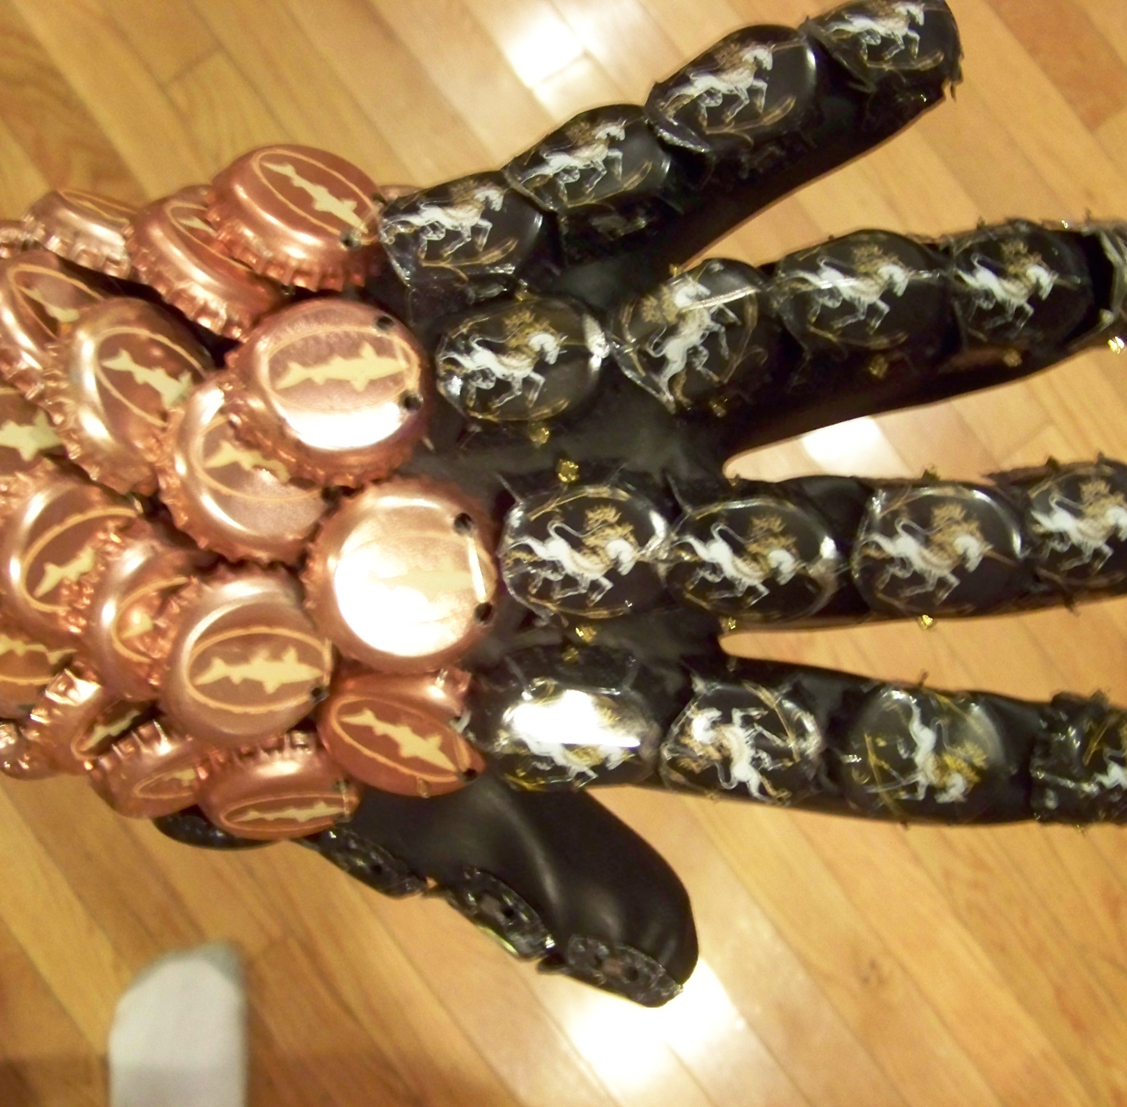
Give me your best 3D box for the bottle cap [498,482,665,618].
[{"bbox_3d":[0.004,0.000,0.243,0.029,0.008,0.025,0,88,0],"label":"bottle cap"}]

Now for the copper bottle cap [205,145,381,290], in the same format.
[{"bbox_3d":[-0.038,-0.051,0.230,0.030,0.007,0.030,15,42,-14],"label":"copper bottle cap"}]

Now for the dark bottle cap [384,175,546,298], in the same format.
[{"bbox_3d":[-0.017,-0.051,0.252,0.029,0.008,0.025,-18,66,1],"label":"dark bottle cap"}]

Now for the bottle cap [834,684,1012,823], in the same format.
[{"bbox_3d":[0.059,0.033,0.250,0.029,0.008,0.025,3,97,-2],"label":"bottle cap"}]

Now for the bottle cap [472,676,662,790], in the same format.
[{"bbox_3d":[0.001,0.029,0.244,0.029,0.008,0.026,2,110,-4],"label":"bottle cap"}]

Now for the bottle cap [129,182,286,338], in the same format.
[{"bbox_3d":[-0.049,-0.043,0.226,0.030,0.030,0.007,28,121,-19],"label":"bottle cap"}]

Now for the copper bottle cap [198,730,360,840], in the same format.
[{"bbox_3d":[-0.046,0.040,0.256,0.030,0.030,0.007,-11,59,-7],"label":"copper bottle cap"}]

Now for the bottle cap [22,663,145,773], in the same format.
[{"bbox_3d":[-0.078,0.029,0.261,0.006,0.031,0.031,40,78,23],"label":"bottle cap"}]

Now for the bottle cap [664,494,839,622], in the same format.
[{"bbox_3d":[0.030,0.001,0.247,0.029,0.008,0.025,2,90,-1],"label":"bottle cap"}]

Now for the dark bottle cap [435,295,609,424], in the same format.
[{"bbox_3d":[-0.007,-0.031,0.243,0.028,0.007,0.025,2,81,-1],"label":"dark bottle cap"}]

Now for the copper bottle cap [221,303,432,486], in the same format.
[{"bbox_3d":[-0.034,-0.025,0.231,0.031,0.006,0.031,2,71,-22],"label":"copper bottle cap"}]

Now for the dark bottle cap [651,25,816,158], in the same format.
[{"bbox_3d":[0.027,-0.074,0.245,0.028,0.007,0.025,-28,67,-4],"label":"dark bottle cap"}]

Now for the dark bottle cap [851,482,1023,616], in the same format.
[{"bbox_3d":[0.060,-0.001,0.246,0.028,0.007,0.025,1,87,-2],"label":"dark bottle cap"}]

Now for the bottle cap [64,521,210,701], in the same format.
[{"bbox_3d":[-0.068,0.011,0.253,0.007,0.030,0.030,0,90,37],"label":"bottle cap"}]

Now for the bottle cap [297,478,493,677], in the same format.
[{"bbox_3d":[-0.024,0.003,0.236,0.031,0.006,0.031,-1,95,-16],"label":"bottle cap"}]

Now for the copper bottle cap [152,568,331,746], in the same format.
[{"bbox_3d":[-0.049,0.017,0.239,0.030,0.007,0.030,-10,109,-31],"label":"copper bottle cap"}]

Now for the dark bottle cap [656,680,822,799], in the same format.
[{"bbox_3d":[0.029,0.030,0.249,0.028,0.008,0.025,3,100,-1],"label":"dark bottle cap"}]

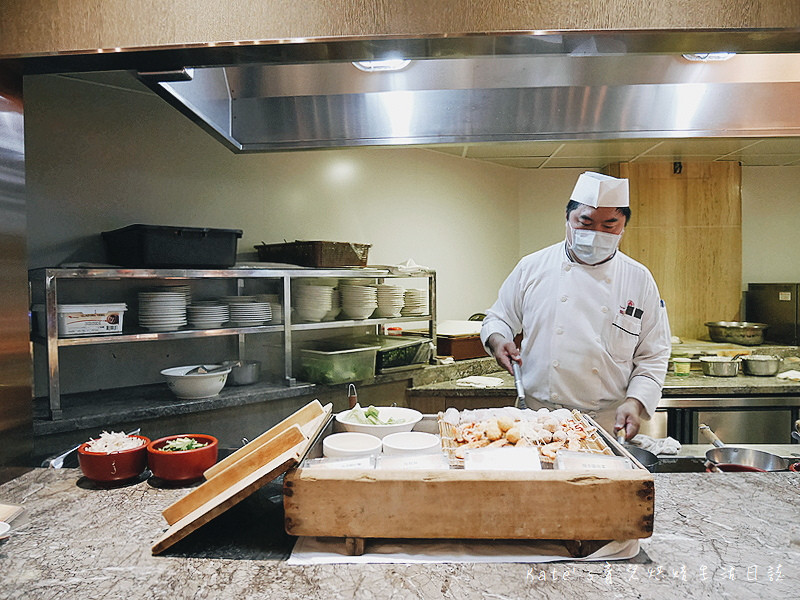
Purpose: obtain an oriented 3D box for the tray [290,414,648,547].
[{"bbox_3d":[0.120,0.340,1.092,0.594,0.134,0.394,0,2,2],"label":"tray"}]

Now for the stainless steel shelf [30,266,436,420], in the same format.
[{"bbox_3d":[-0.680,0.120,2.776,1.920,0.553,0.490,-2,3,-40],"label":"stainless steel shelf"}]

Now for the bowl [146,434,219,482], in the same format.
[{"bbox_3d":[-0.498,0.366,1.269,0.155,0.070,0.155,0,2,0],"label":"bowl"}]

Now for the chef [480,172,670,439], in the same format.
[{"bbox_3d":[0.505,0.493,1.621,0.550,1.700,0.460,0,2,14],"label":"chef"}]

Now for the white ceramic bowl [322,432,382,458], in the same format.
[{"bbox_3d":[-0.087,0.289,1.024,0.110,0.055,0.110,0,2,0],"label":"white ceramic bowl"}]

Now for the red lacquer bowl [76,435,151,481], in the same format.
[{"bbox_3d":[-0.656,0.367,1.268,0.150,0.070,0.150,0,2,0],"label":"red lacquer bowl"}]

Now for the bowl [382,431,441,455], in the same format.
[{"bbox_3d":[0.021,0.288,1.030,0.108,0.055,0.108,0,2,0],"label":"bowl"}]

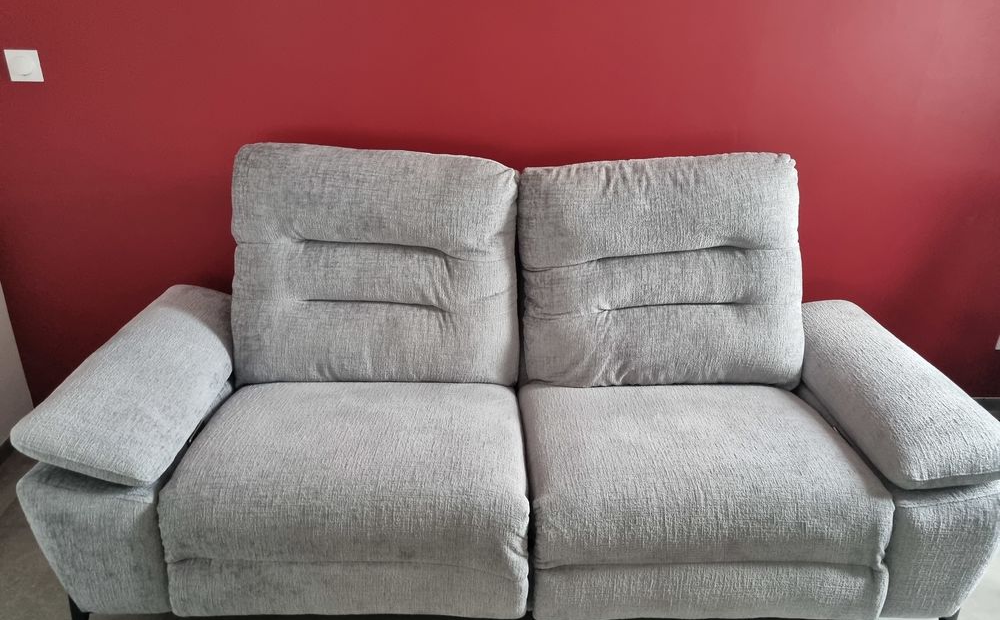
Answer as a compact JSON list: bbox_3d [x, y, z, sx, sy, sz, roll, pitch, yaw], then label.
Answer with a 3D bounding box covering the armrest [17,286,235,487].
[{"bbox_3d":[-0.812,0.140,1.759,0.300,0.125,0.730,1,26,-3],"label":"armrest"}]

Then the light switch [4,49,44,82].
[{"bbox_3d":[-1.270,-0.649,2.002,0.082,0.082,0.012,0,26,-4],"label":"light switch"}]

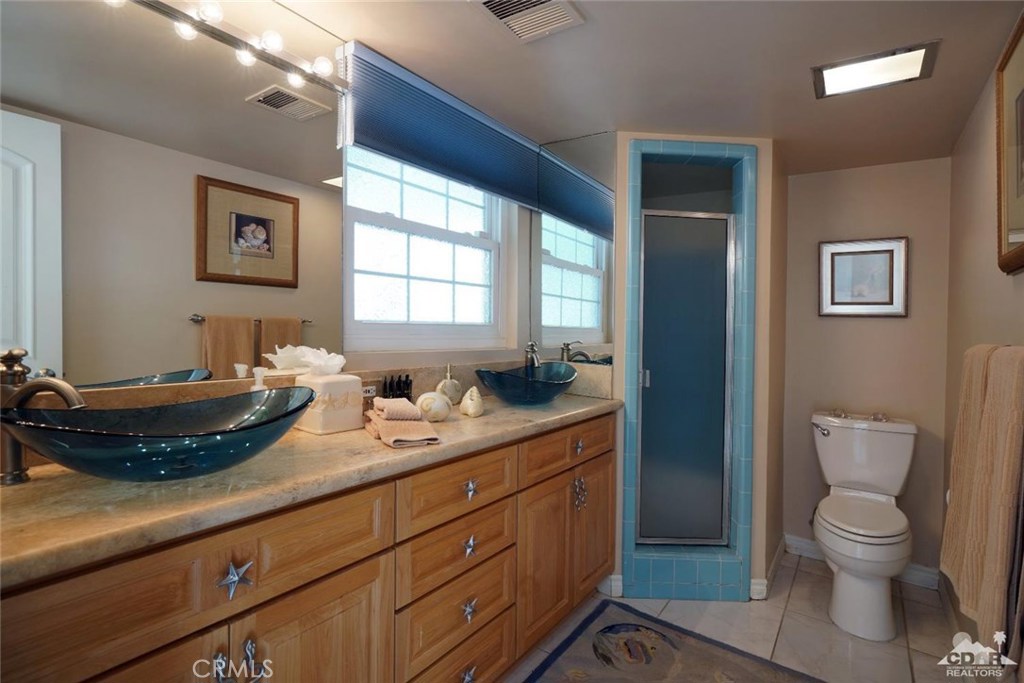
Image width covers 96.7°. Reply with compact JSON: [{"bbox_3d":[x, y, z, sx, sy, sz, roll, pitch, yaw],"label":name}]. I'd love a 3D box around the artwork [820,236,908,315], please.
[{"bbox_3d":[1.796,-0.320,2.339,0.360,0.395,0.025,1,1,37],"label":"artwork"}]

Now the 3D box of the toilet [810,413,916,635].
[{"bbox_3d":[1.576,0.783,2.058,0.410,0.820,0.710,1,1,37],"label":"toilet"}]

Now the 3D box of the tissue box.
[{"bbox_3d":[-0.566,0.189,1.402,0.145,0.154,0.145,1,1,40],"label":"tissue box"}]

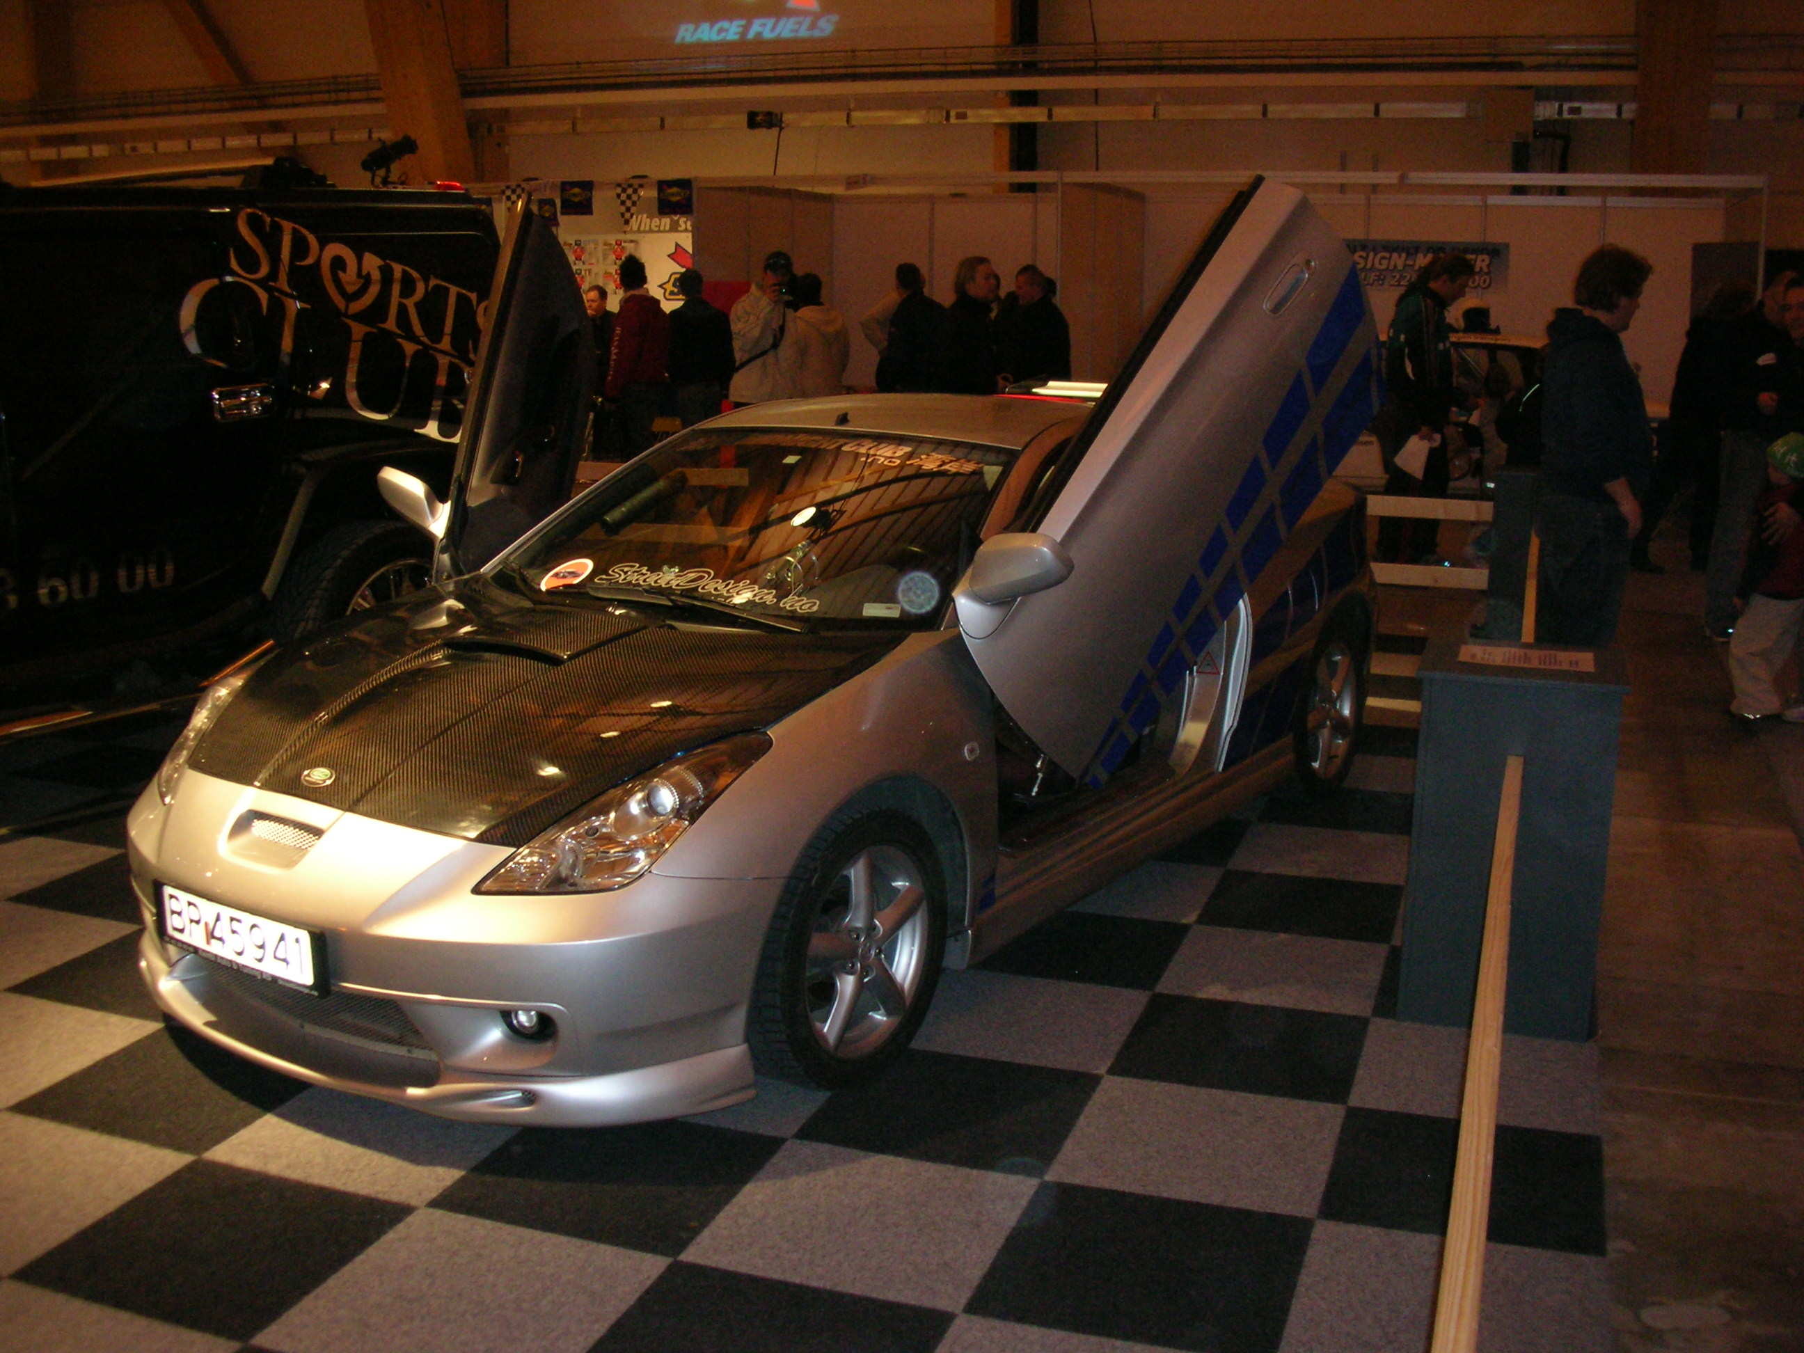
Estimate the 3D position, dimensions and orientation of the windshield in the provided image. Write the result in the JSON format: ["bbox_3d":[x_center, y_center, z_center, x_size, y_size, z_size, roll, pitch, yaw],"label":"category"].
[{"bbox_3d":[-0.360,-0.411,4.486,1.360,0.140,0.860,8,41,33],"label":"windshield"}]

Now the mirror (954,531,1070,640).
[{"bbox_3d":[0.234,-0.201,3.860,0.245,0.170,0.170,8,49,32],"label":"mirror"}]

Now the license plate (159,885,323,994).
[{"bbox_3d":[-1.206,0.479,3.328,0.500,0.115,0.020,8,14,33],"label":"license plate"}]

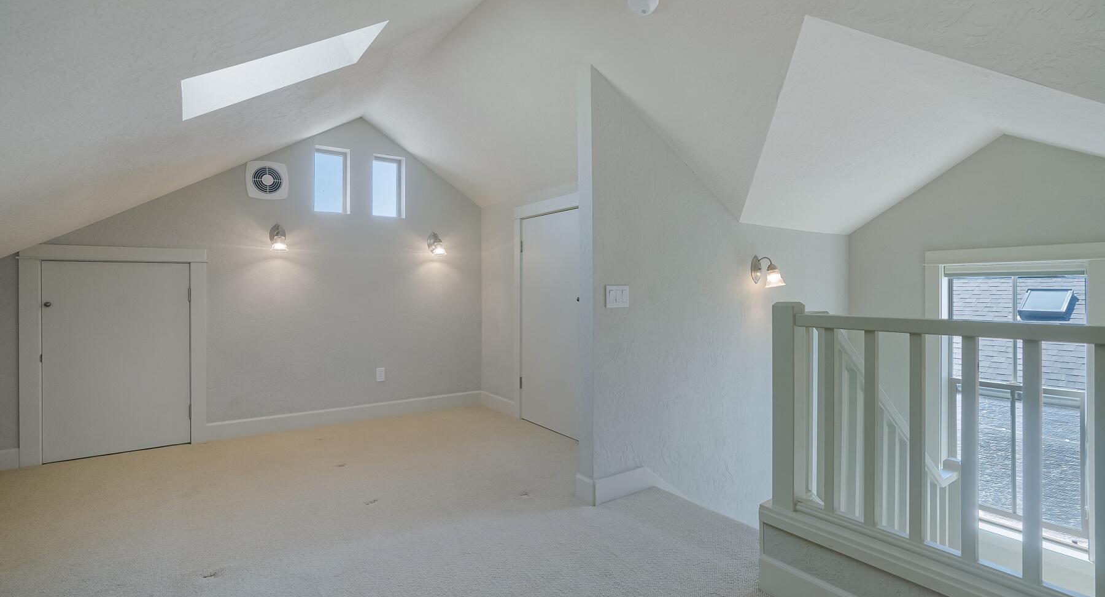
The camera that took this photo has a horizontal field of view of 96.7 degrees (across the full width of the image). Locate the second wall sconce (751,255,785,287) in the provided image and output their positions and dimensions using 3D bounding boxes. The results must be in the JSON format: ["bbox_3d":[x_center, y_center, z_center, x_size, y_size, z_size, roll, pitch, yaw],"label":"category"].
[{"bbox_3d":[1.396,-0.176,3.156,0.121,0.214,0.193,0,0,-36],"label":"second wall sconce"}]

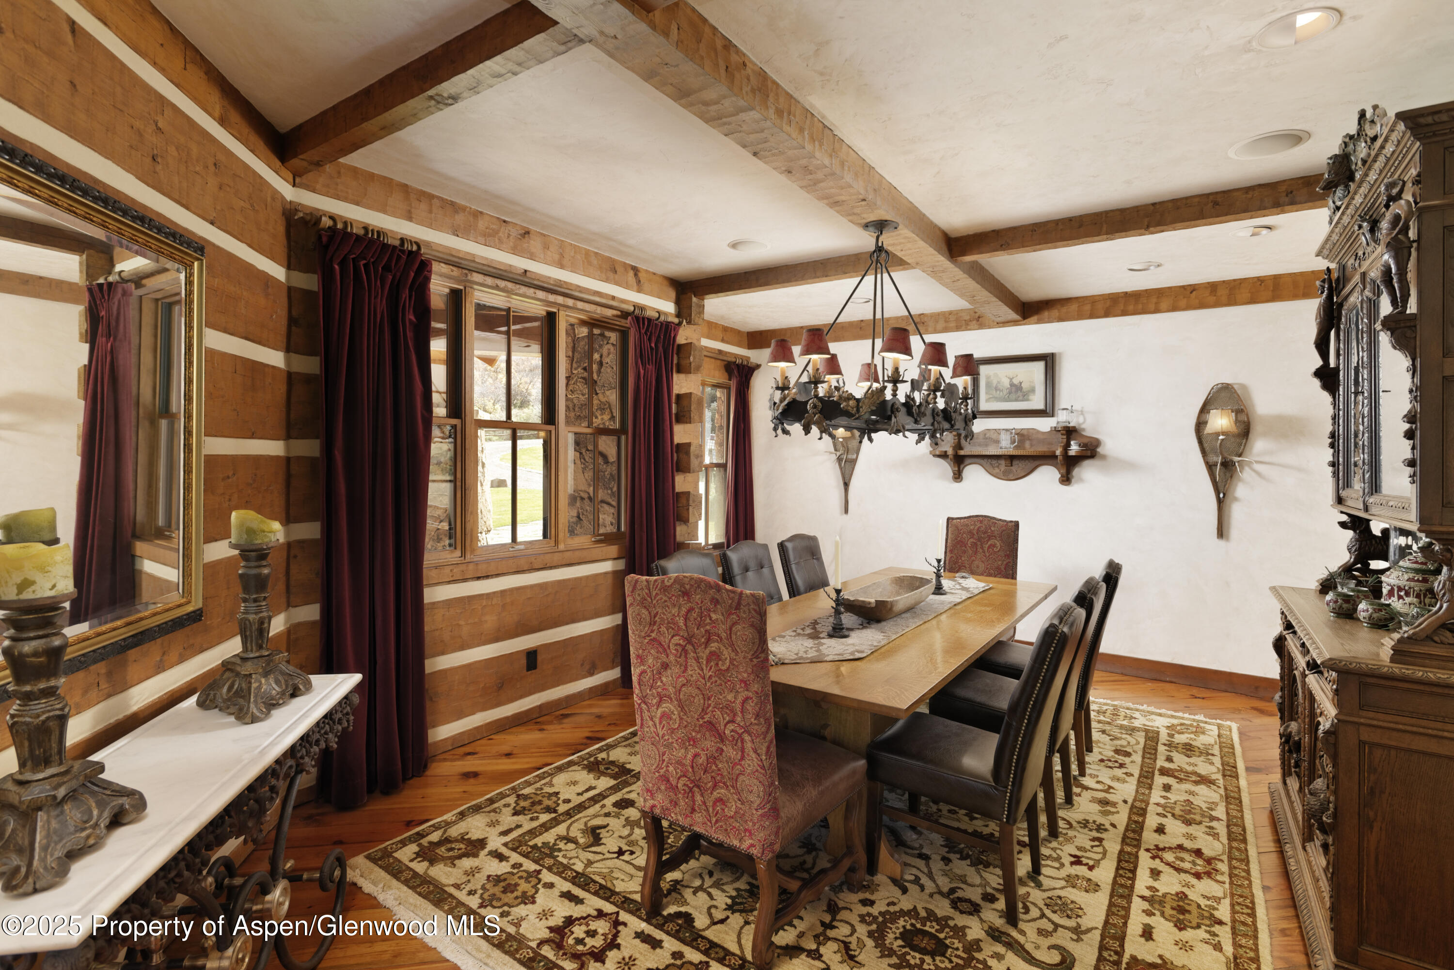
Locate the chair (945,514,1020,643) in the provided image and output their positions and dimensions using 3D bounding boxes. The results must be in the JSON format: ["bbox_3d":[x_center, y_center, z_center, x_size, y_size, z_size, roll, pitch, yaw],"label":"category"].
[{"bbox_3d":[1.664,0.776,4.704,0.600,1.140,0.650,2,2,35],"label":"chair"}]

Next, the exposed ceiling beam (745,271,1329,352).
[{"bbox_3d":[2.081,-1.312,5.384,4.580,0.178,0.120,3,3,35],"label":"exposed ceiling beam"}]

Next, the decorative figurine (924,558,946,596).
[{"bbox_3d":[1.181,0.509,3.876,0.130,0.205,0.100,2,2,35],"label":"decorative figurine"}]

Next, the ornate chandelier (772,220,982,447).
[{"bbox_3d":[0.686,-0.694,3.177,0.930,0.980,0.930,2,2,35],"label":"ornate chandelier"}]

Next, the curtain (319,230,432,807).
[{"bbox_3d":[-1.514,0.149,3.006,0.160,2.380,0.480,2,2,35],"label":"curtain"}]

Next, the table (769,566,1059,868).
[{"bbox_3d":[0.815,0.996,3.401,1.088,0.762,2.643,2,2,34],"label":"table"}]

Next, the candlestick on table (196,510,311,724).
[{"bbox_3d":[-1.338,0.360,1.939,0.280,0.548,0.255,0,2,-31],"label":"candlestick on table"}]

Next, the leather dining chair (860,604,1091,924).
[{"bbox_3d":[0.889,0.894,2.461,0.650,1.020,0.470,2,2,35],"label":"leather dining chair"}]

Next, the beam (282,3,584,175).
[{"bbox_3d":[-1.044,-1.282,2.261,1.660,0.113,0.100,3,3,35],"label":"beam"}]

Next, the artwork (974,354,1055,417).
[{"bbox_3d":[2.236,-0.774,5.359,0.572,0.480,0.035,2,2,35],"label":"artwork"}]

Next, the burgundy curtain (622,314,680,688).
[{"bbox_3d":[-0.489,0.124,4.546,0.160,2.416,0.496,2,2,35],"label":"burgundy curtain"}]

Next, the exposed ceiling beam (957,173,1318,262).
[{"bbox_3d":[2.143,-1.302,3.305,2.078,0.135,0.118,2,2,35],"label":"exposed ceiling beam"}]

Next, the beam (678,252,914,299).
[{"bbox_3d":[0.433,-1.338,4.413,1.690,0.113,0.100,3,3,35],"label":"beam"}]

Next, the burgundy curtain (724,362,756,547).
[{"bbox_3d":[0.112,0.081,6.365,0.150,2.416,0.438,2,2,35],"label":"burgundy curtain"}]

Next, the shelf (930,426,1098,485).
[{"bbox_3d":[2.166,-0.224,5.319,1.250,0.445,0.200,2,2,35],"label":"shelf"}]

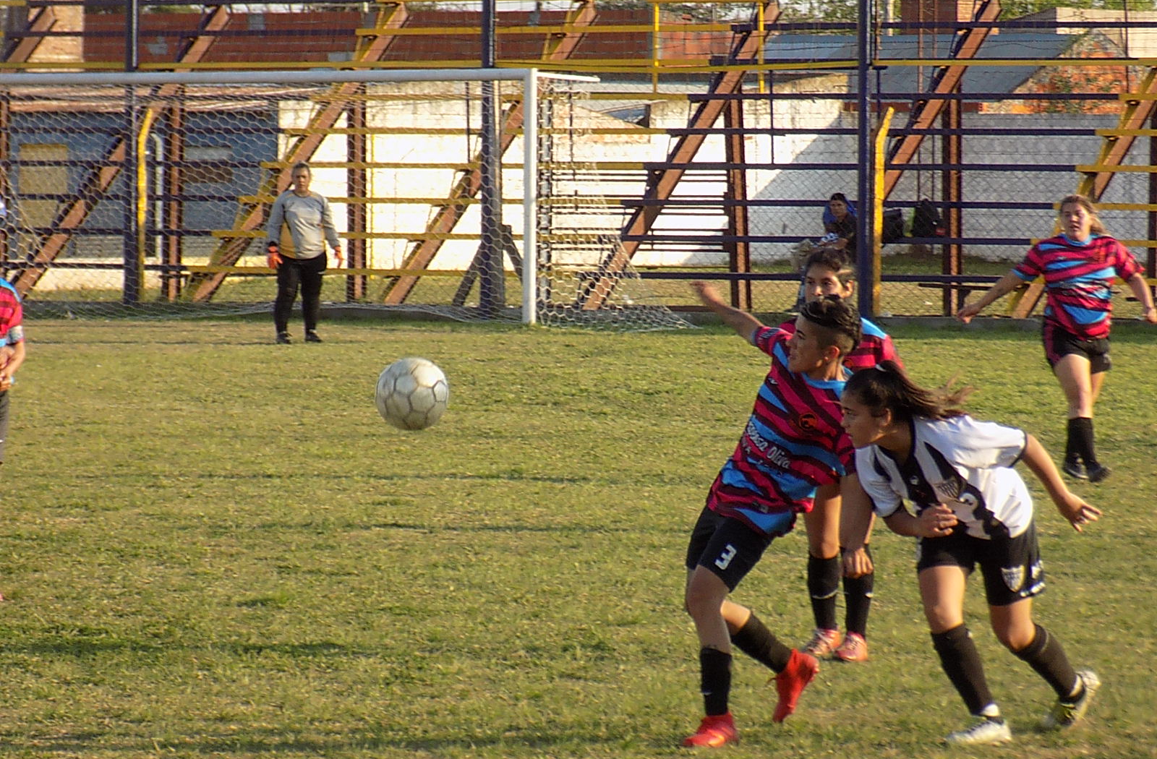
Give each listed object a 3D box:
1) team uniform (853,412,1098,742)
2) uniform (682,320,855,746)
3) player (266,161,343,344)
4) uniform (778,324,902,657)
[{"bbox_3d":[1.384,0.689,22.100,0.820,1.148,0.620,-2,3,-42],"label":"team uniform"},{"bbox_3d":[0.659,0.531,22.000,0.600,1.478,0.580,-3,4,-45],"label":"uniform"},{"bbox_3d":[-2.484,-1.154,57.700,0.680,1.659,0.400,0,3,-5],"label":"player"},{"bbox_3d":[1.037,0.432,25.300,0.480,1.379,0.340,1,3,15],"label":"uniform"}]

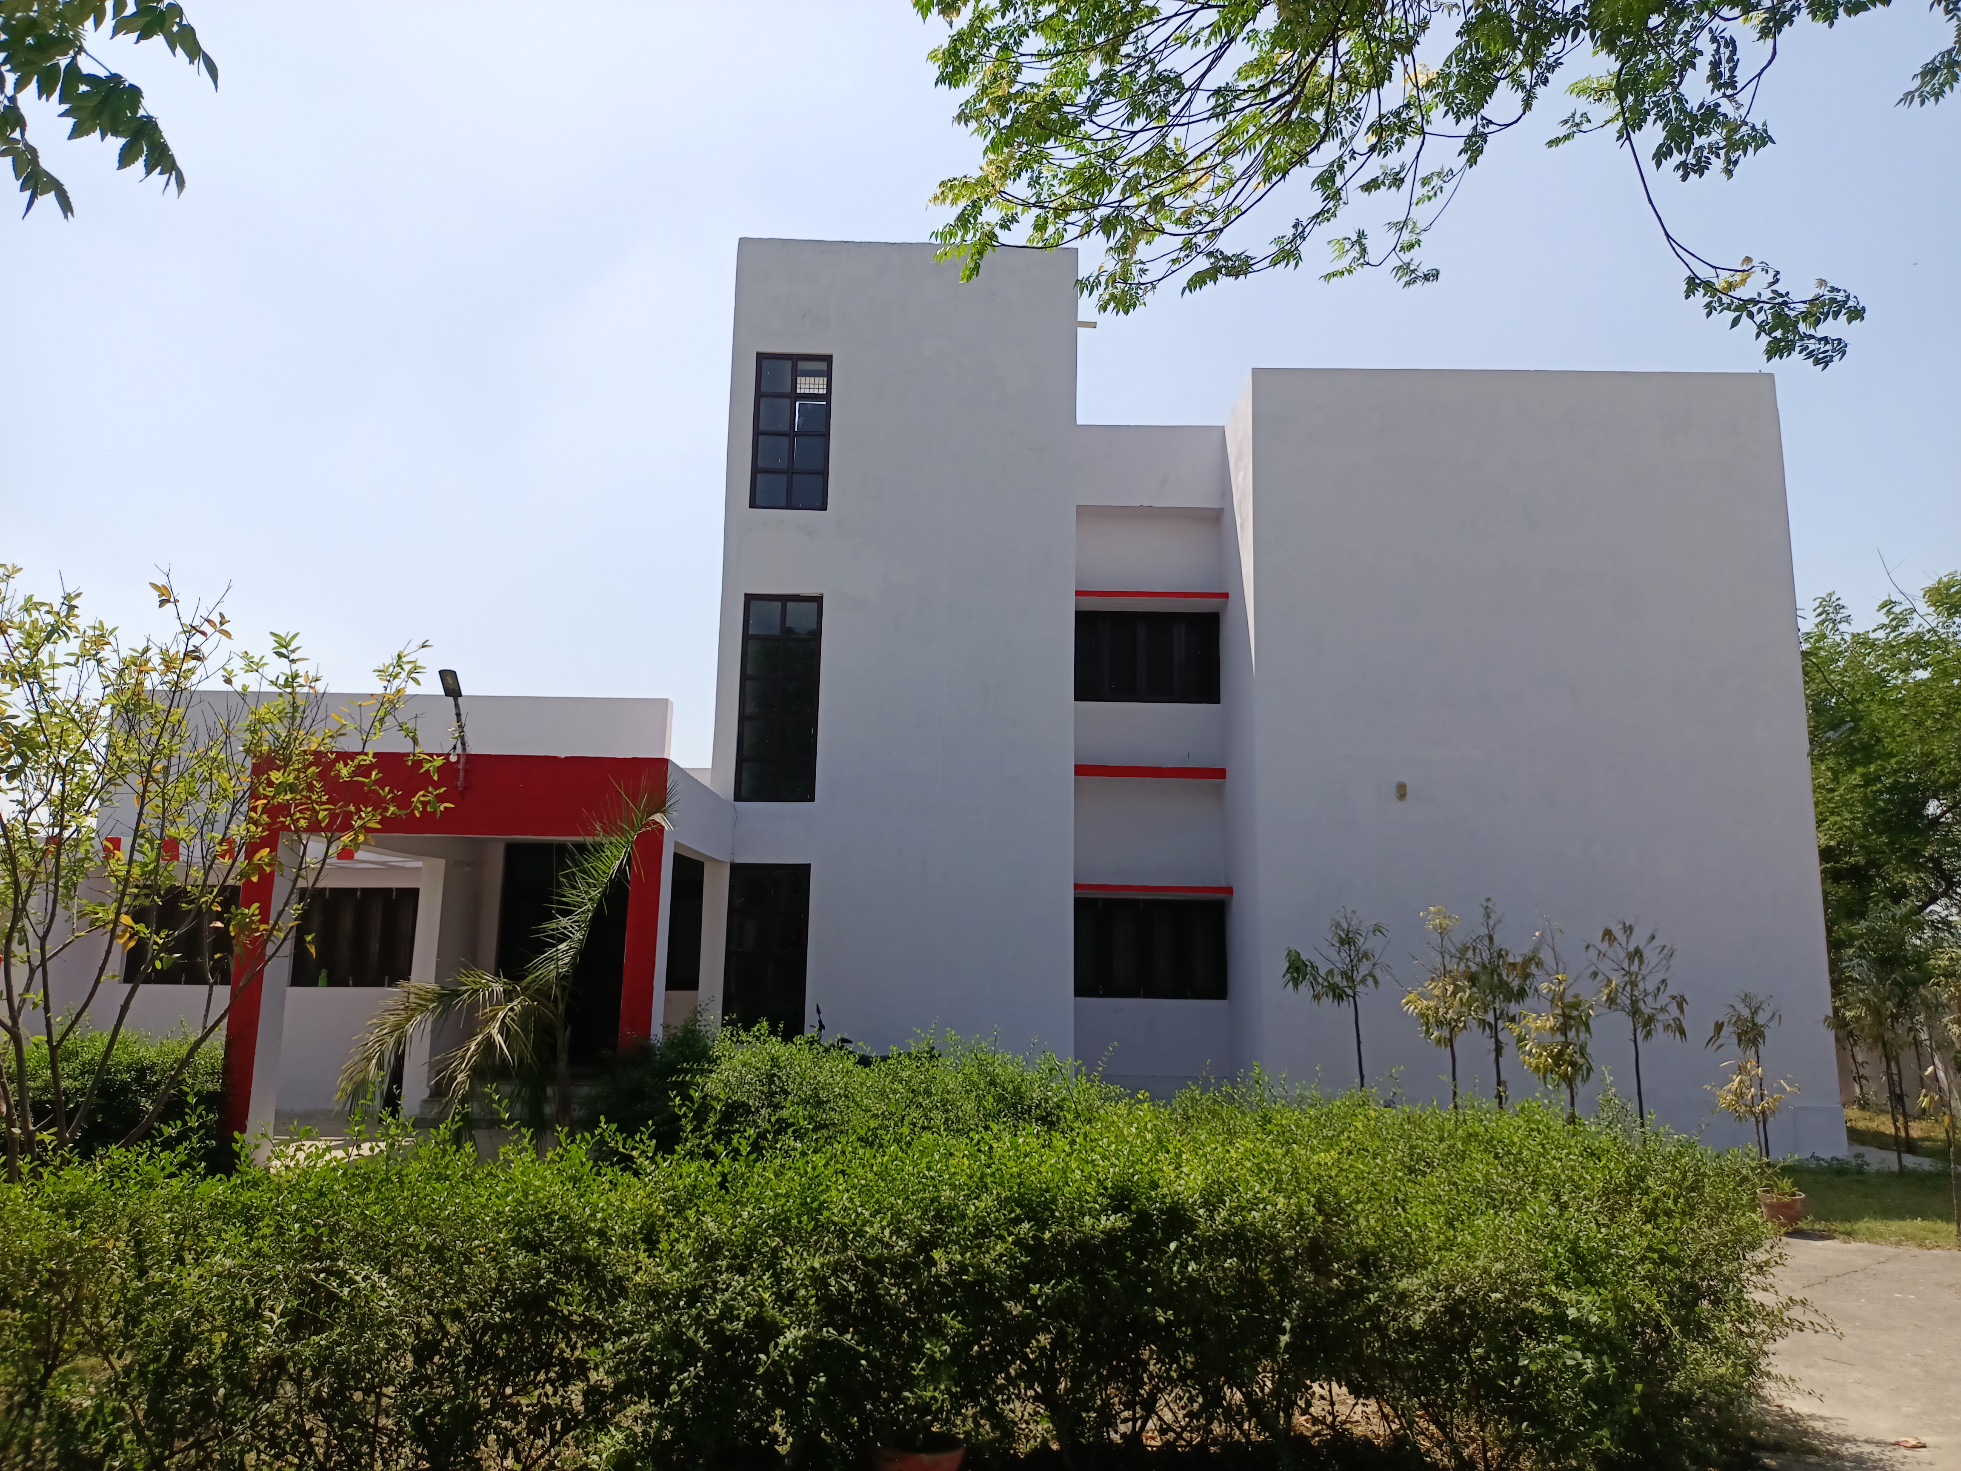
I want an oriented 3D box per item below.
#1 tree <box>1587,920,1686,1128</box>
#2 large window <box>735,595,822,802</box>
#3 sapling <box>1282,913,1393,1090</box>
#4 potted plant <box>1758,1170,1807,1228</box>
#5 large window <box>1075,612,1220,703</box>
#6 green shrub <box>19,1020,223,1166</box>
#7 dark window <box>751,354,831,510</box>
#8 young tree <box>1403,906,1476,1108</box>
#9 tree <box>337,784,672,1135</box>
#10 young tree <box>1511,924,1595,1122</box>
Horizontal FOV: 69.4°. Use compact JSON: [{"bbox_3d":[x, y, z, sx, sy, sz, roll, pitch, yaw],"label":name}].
[{"bbox_3d":[6.005,2.822,12.944,0.915,2.255,0.915,1,-10,0],"label":"tree"},{"bbox_3d":[-2.263,-0.438,15.950,0.895,2.388,0.120,1,-10,1],"label":"large window"},{"bbox_3d":[3.506,2.908,13.882,1.027,2.426,1.027,1,-10,1],"label":"sapling"},{"bbox_3d":[5.603,3.237,9.884,0.344,0.377,0.344,1,-10,0],"label":"potted plant"},{"bbox_3d":[2.083,-0.987,17.850,1.870,1.166,0.120,1,-10,1],"label":"large window"},{"bbox_3d":[-7.502,3.127,12.391,1.750,1.070,1.200,1,-10,1],"label":"green shrub"},{"bbox_3d":[-2.104,-3.386,15.749,0.869,1.814,0.120,1,-10,0],"label":"dark window"},{"bbox_3d":[3.470,2.403,10.667,0.586,2.222,0.558,1,-10,0],"label":"young tree"},{"bbox_3d":[-3.381,1.809,10.018,2.367,2.959,2.000,1,-10,0],"label":"tree"},{"bbox_3d":[4.304,2.466,10.603,0.632,2.155,0.632,1,-10,1],"label":"young tree"}]

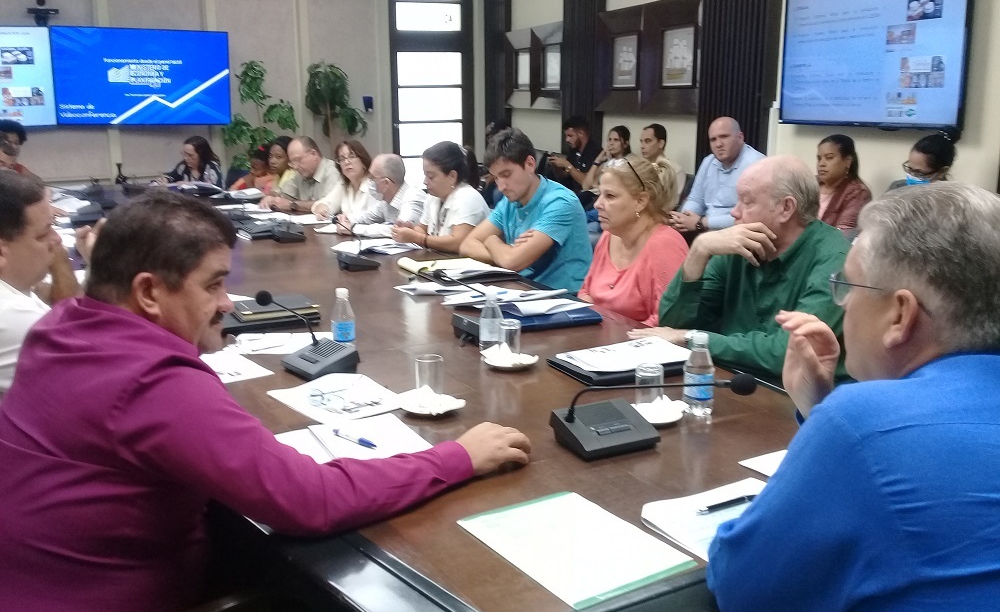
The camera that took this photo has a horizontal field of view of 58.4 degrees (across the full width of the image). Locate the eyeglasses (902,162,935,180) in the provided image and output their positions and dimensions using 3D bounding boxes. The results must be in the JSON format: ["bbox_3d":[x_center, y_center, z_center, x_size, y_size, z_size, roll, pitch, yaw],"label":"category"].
[{"bbox_3d":[1.756,-0.567,3.730,0.140,0.045,0.140,-30,25,-22],"label":"eyeglasses"}]

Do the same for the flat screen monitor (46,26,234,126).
[{"bbox_3d":[-3.518,-2.245,8.800,1.600,0.910,0.060,-5,14,-19],"label":"flat screen monitor"}]

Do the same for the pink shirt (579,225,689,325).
[{"bbox_3d":[0.469,0.004,2.894,0.310,0.530,0.450,-7,14,-29],"label":"pink shirt"}]

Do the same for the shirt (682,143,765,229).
[{"bbox_3d":[1.194,-0.557,4.600,0.400,0.620,0.520,-12,17,-41],"label":"shirt"}]

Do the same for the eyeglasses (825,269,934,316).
[{"bbox_3d":[0.513,-0.020,1.127,0.140,0.050,0.145,-11,16,-39],"label":"eyeglasses"}]

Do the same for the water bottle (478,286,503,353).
[{"bbox_3d":[-0.019,0.039,2.304,0.064,0.167,0.064,0,13,0],"label":"water bottle"}]

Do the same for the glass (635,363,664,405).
[{"bbox_3d":[0.309,0.168,1.843,0.061,0.092,0.061,0,12,0],"label":"glass"}]

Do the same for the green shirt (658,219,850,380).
[{"bbox_3d":[0.751,0.072,2.397,0.420,0.580,0.560,-6,14,-25],"label":"green shirt"}]

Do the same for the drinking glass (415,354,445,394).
[{"bbox_3d":[-0.149,0.155,1.906,0.061,0.092,0.061,0,12,0],"label":"drinking glass"}]

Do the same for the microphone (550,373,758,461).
[{"bbox_3d":[0.276,0.189,1.632,0.270,0.165,0.270,-6,14,-25],"label":"microphone"}]

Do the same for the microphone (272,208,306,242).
[{"bbox_3d":[-1.009,-0.396,4.266,0.155,0.145,0.150,11,17,41],"label":"microphone"}]

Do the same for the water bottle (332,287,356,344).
[{"bbox_3d":[-0.403,0.039,2.306,0.064,0.167,0.064,0,13,0],"label":"water bottle"}]

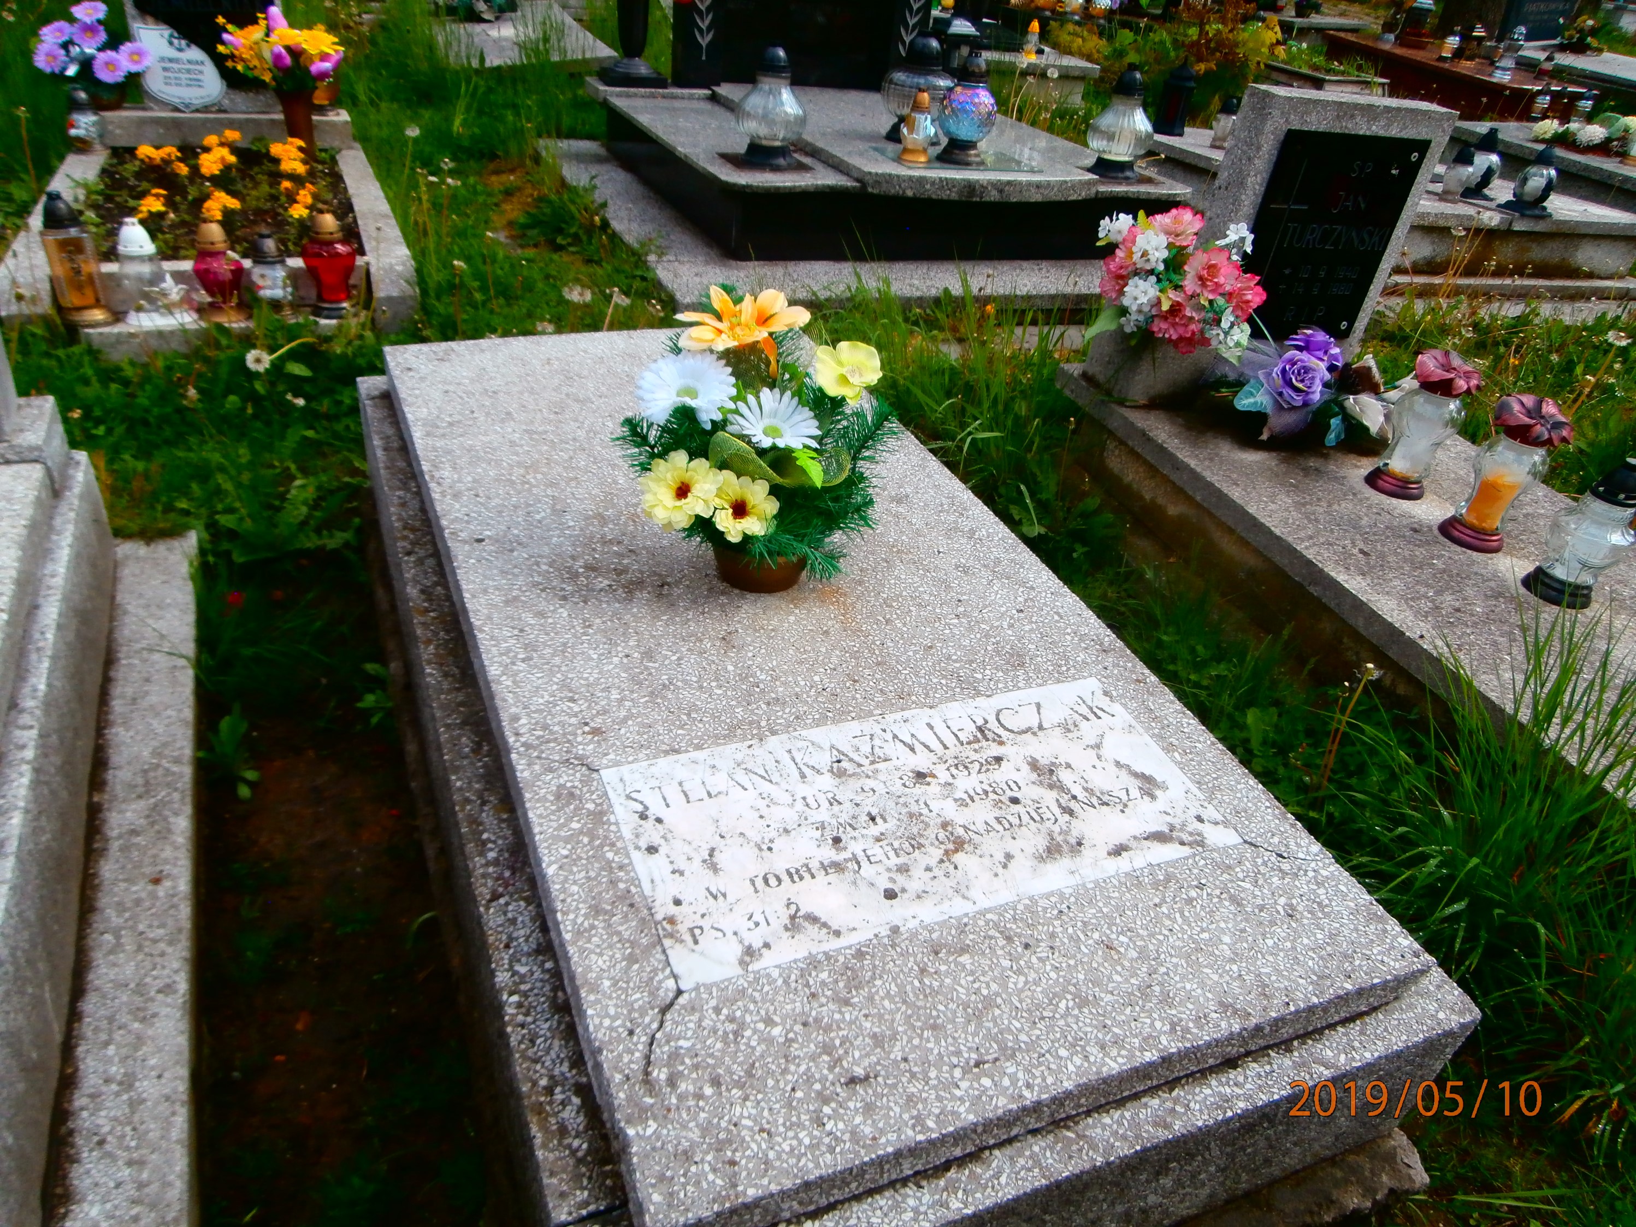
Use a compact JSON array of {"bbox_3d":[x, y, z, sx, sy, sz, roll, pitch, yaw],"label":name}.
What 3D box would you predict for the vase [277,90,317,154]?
[{"bbox_3d":[-1.732,-1.651,3.850,0.128,0.214,0.128,-9,35,-21],"label":"vase"}]

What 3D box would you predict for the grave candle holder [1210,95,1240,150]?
[{"bbox_3d":[1.668,-1.972,4.561,0.114,0.180,0.114,14,34,14],"label":"grave candle holder"}]

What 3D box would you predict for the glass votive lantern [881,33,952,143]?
[{"bbox_3d":[0.335,-1.726,3.722,0.238,0.299,0.238,4,31,-2],"label":"glass votive lantern"}]

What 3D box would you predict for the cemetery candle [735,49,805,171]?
[{"bbox_3d":[-0.138,-1.524,3.418,0.210,0.316,0.210,2,33,-3],"label":"cemetery candle"}]

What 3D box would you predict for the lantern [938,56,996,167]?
[{"bbox_3d":[0.467,-1.578,3.555,0.176,0.300,0.176,7,33,4],"label":"lantern"}]

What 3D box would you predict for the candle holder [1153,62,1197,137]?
[{"bbox_3d":[1.540,-2.204,4.876,0.135,0.273,0.135,-7,33,-19],"label":"candle holder"}]

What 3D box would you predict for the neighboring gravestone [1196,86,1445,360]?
[{"bbox_3d":[1.047,-0.818,2.442,0.473,0.542,0.095,-6,38,-21],"label":"neighboring gravestone"}]

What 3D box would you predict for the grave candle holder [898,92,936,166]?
[{"bbox_3d":[0.299,-1.441,3.355,0.107,0.190,0.107,4,31,-2],"label":"grave candle holder"}]

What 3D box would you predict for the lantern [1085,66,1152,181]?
[{"bbox_3d":[0.983,-1.575,3.648,0.208,0.302,0.208,11,33,10],"label":"lantern"}]

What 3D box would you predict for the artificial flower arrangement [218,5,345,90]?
[{"bbox_3d":[-1.766,-1.863,3.739,0.356,0.230,0.267,-10,35,-22],"label":"artificial flower arrangement"}]

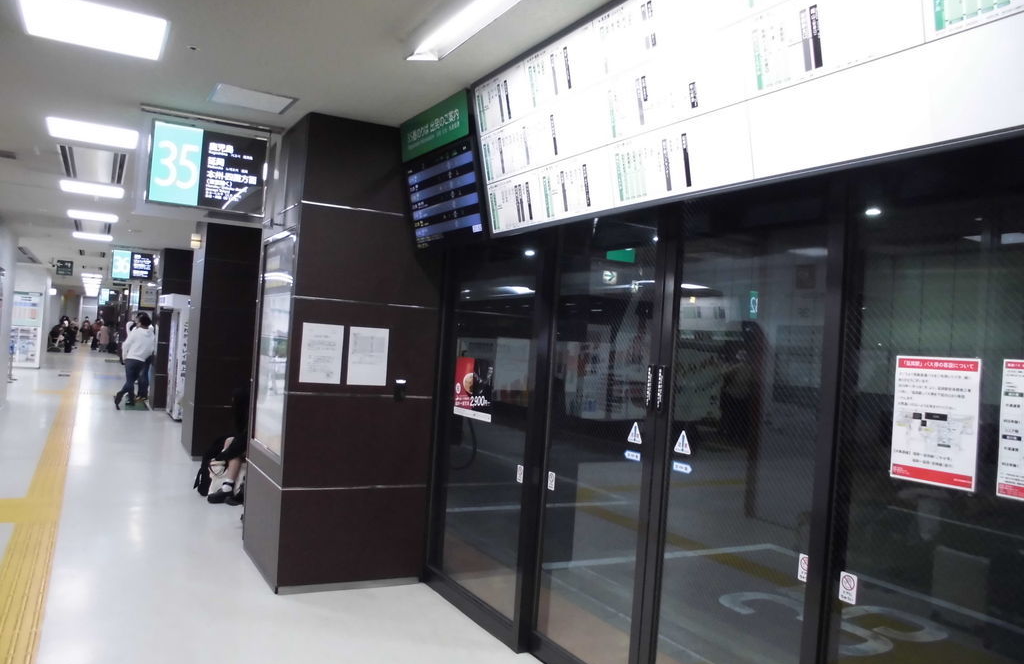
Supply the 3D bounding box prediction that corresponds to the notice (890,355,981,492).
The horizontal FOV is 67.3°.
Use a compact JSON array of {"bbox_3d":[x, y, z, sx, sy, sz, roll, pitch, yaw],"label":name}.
[{"bbox_3d":[1.215,0.259,2.213,0.010,0.366,0.253,4,-1,-29],"label":"notice"}]

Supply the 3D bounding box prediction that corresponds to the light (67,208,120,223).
[{"bbox_3d":[-5.666,-1.586,10.411,0.575,0.050,0.610,4,-1,-29],"label":"light"}]

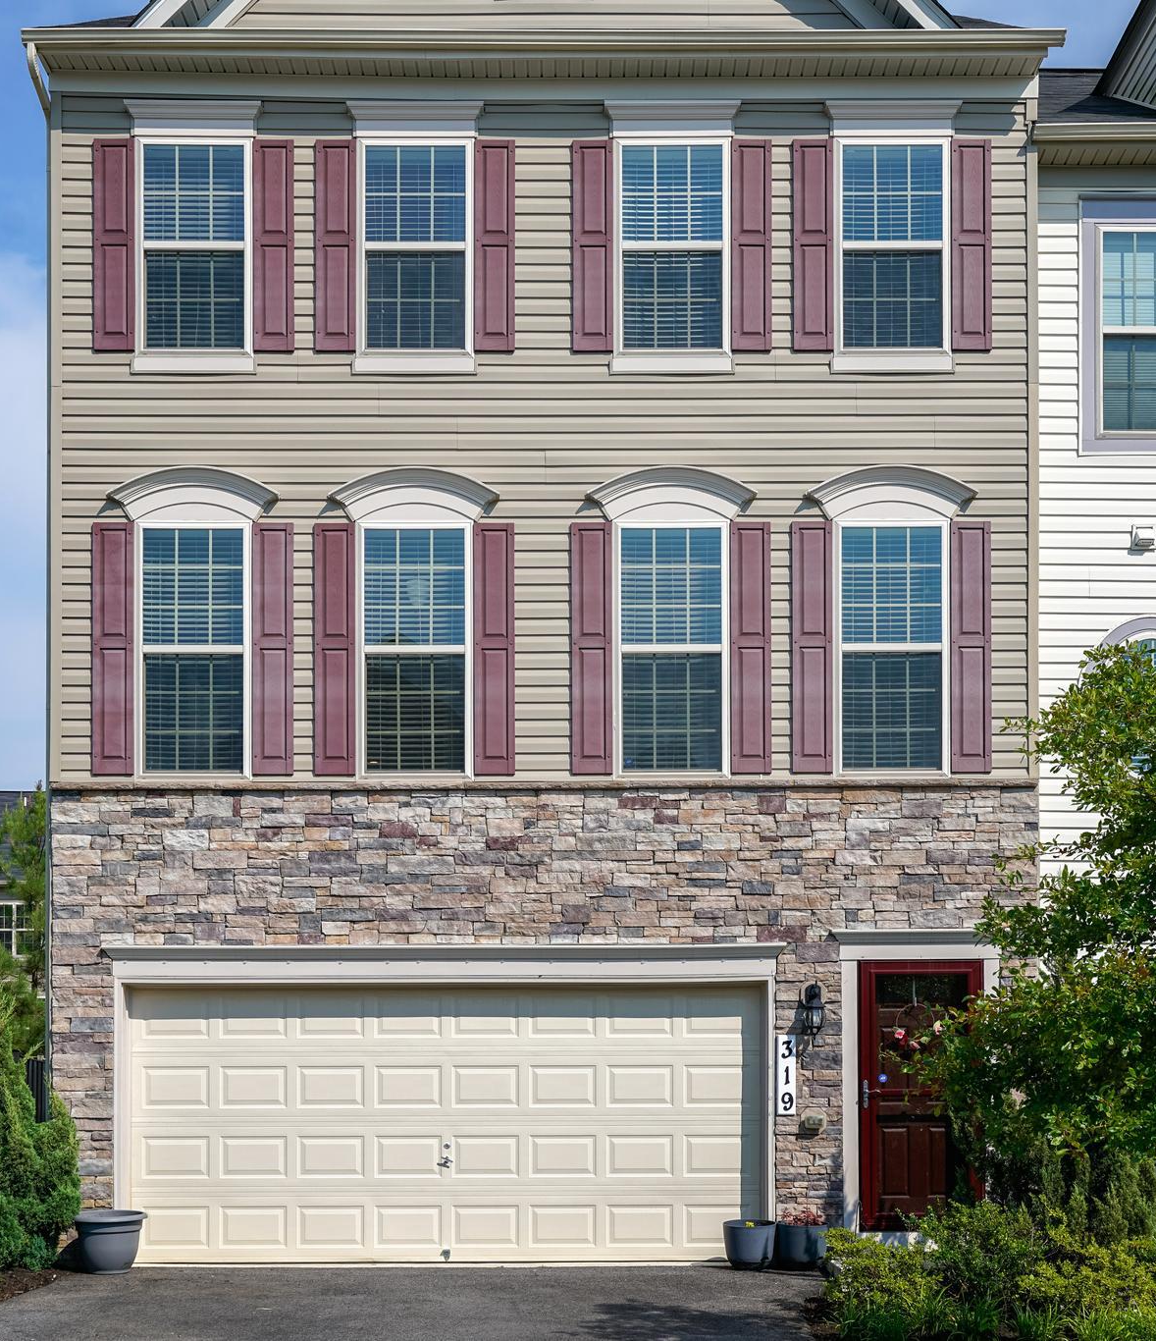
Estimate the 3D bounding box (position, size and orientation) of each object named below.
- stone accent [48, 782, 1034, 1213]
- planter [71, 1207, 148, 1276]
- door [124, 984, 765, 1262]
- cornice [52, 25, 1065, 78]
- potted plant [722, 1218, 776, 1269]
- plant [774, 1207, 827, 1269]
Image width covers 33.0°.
[{"bbox_3d":[-0.265,2.570,14.690,7.400,3.430,0.220,0,0,0],"label":"stone accent"},{"bbox_3d":[-3.437,4.200,14.370,0.550,0.450,0.550,0,0,0],"label":"planter"},{"bbox_3d":[-1.005,3.470,14.950,4.880,2.140,0.100,0,0,0],"label":"door"},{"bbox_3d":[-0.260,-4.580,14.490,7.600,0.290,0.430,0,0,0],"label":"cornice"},{"bbox_3d":[1.270,4.250,14.450,0.385,0.380,0.385,0,0,0],"label":"potted plant"},{"bbox_3d":[1.665,4.200,14.450,0.395,0.440,0.395,0,0,0],"label":"plant"}]

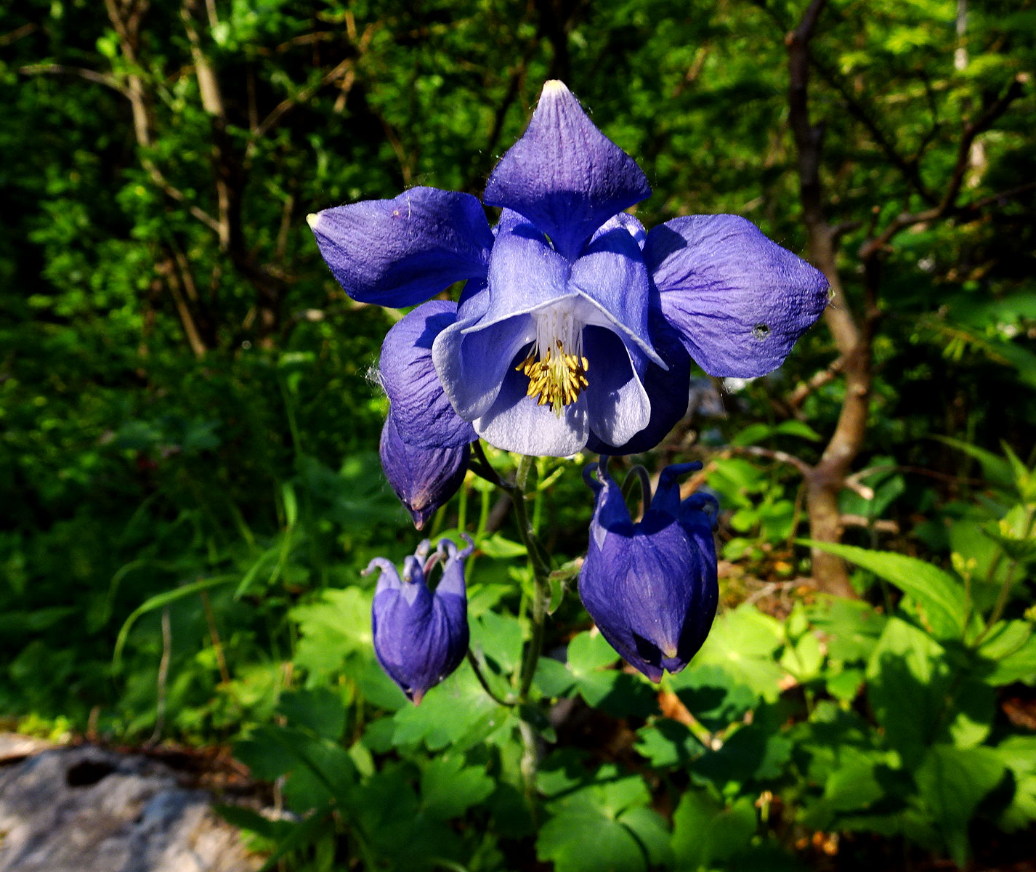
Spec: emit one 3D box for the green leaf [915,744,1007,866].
[{"bbox_3d":[0.242,0.202,0.440,0.050,0.060,0.035,0,13,0],"label":"green leaf"}]

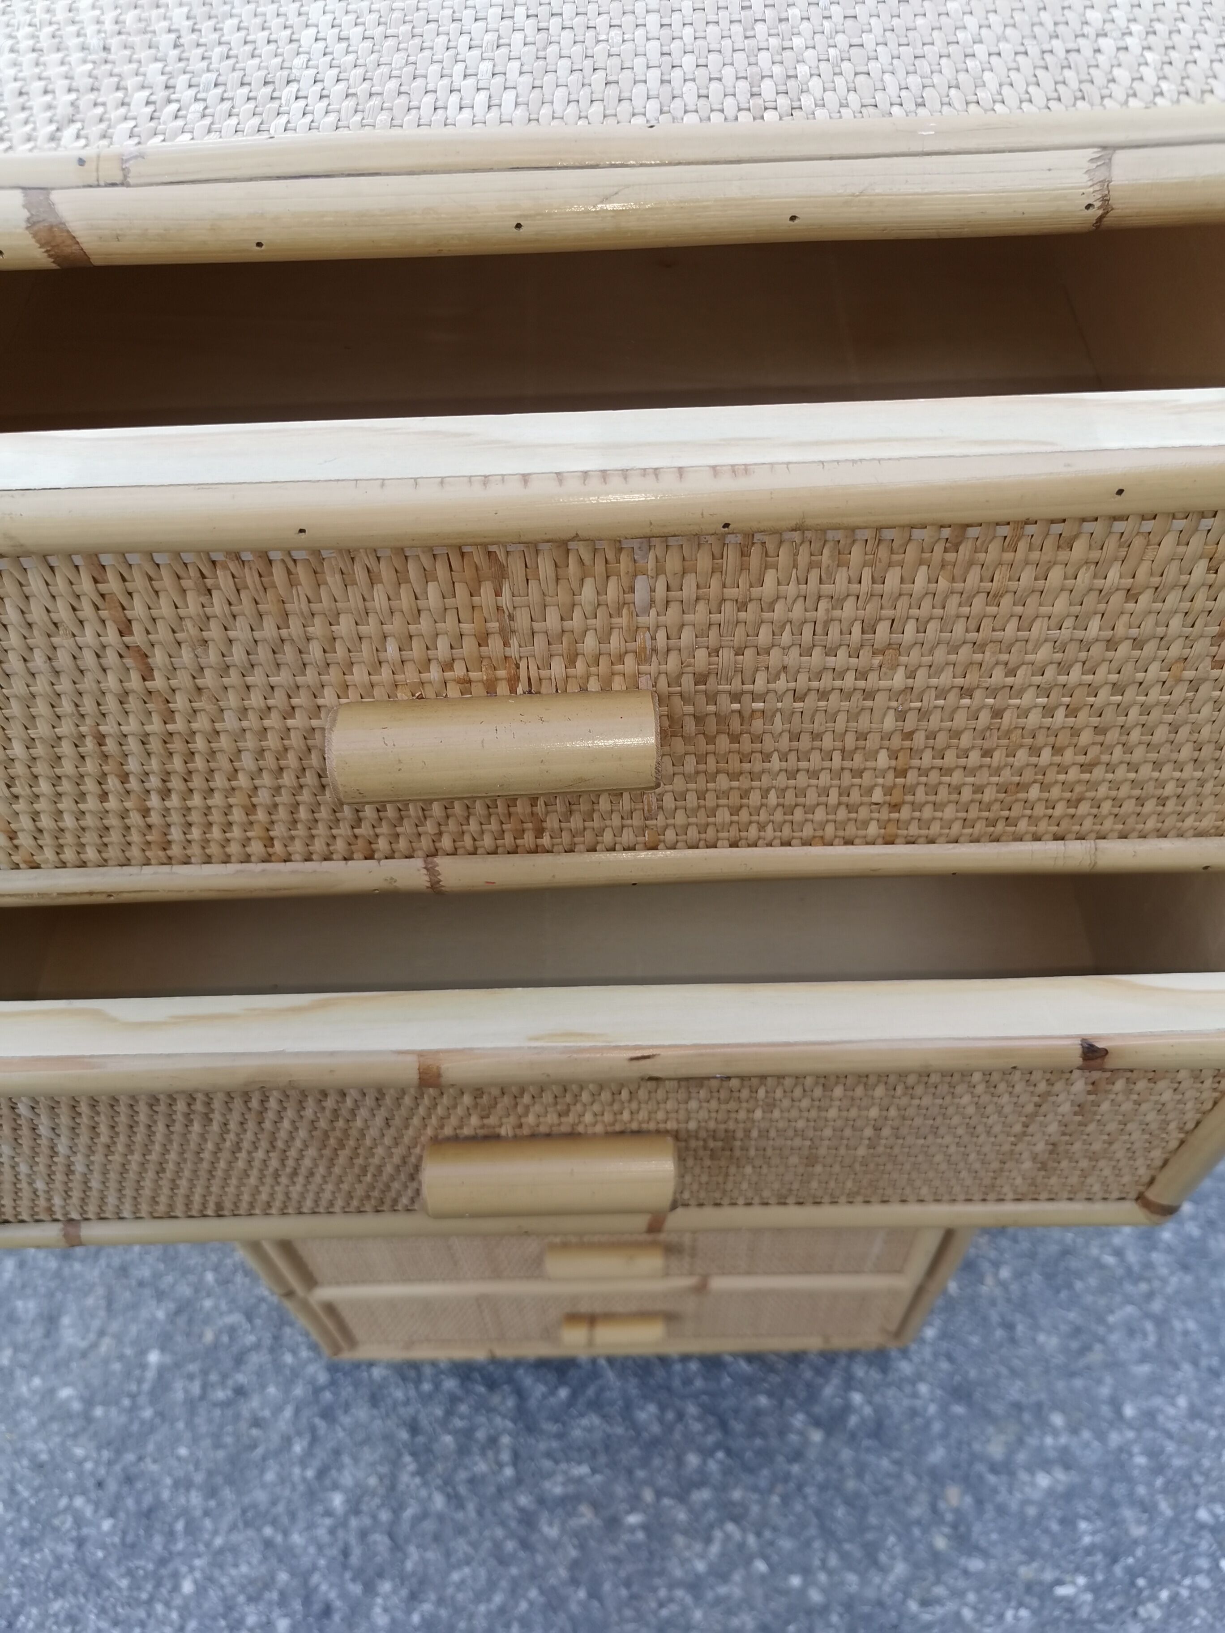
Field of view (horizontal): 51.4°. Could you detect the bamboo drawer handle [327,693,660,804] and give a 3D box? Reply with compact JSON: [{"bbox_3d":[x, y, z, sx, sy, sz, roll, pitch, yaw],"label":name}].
[{"bbox_3d":[-0.031,-0.019,0.350,0.088,0.028,0.028,-2,53,2],"label":"bamboo drawer handle"}]

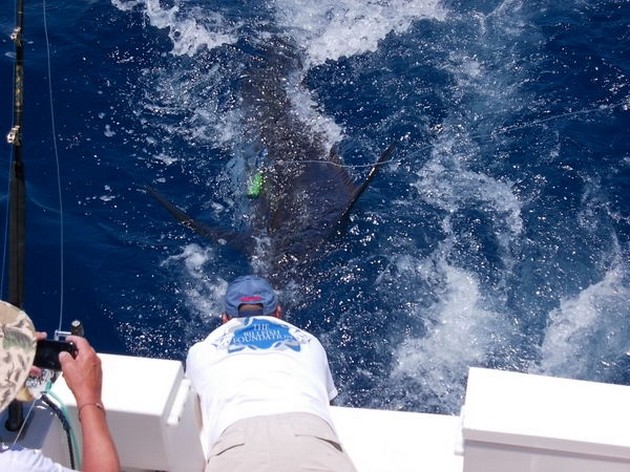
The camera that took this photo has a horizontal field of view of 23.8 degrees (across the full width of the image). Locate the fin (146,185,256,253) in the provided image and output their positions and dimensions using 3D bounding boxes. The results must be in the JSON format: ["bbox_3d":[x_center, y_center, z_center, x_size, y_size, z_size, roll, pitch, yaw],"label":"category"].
[{"bbox_3d":[-0.548,-0.067,7.057,0.700,0.110,0.180,25,41,36],"label":"fin"}]

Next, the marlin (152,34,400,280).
[{"bbox_3d":[-0.215,-0.252,7.482,1.200,0.520,2.850,-3,33,-1],"label":"marlin"}]

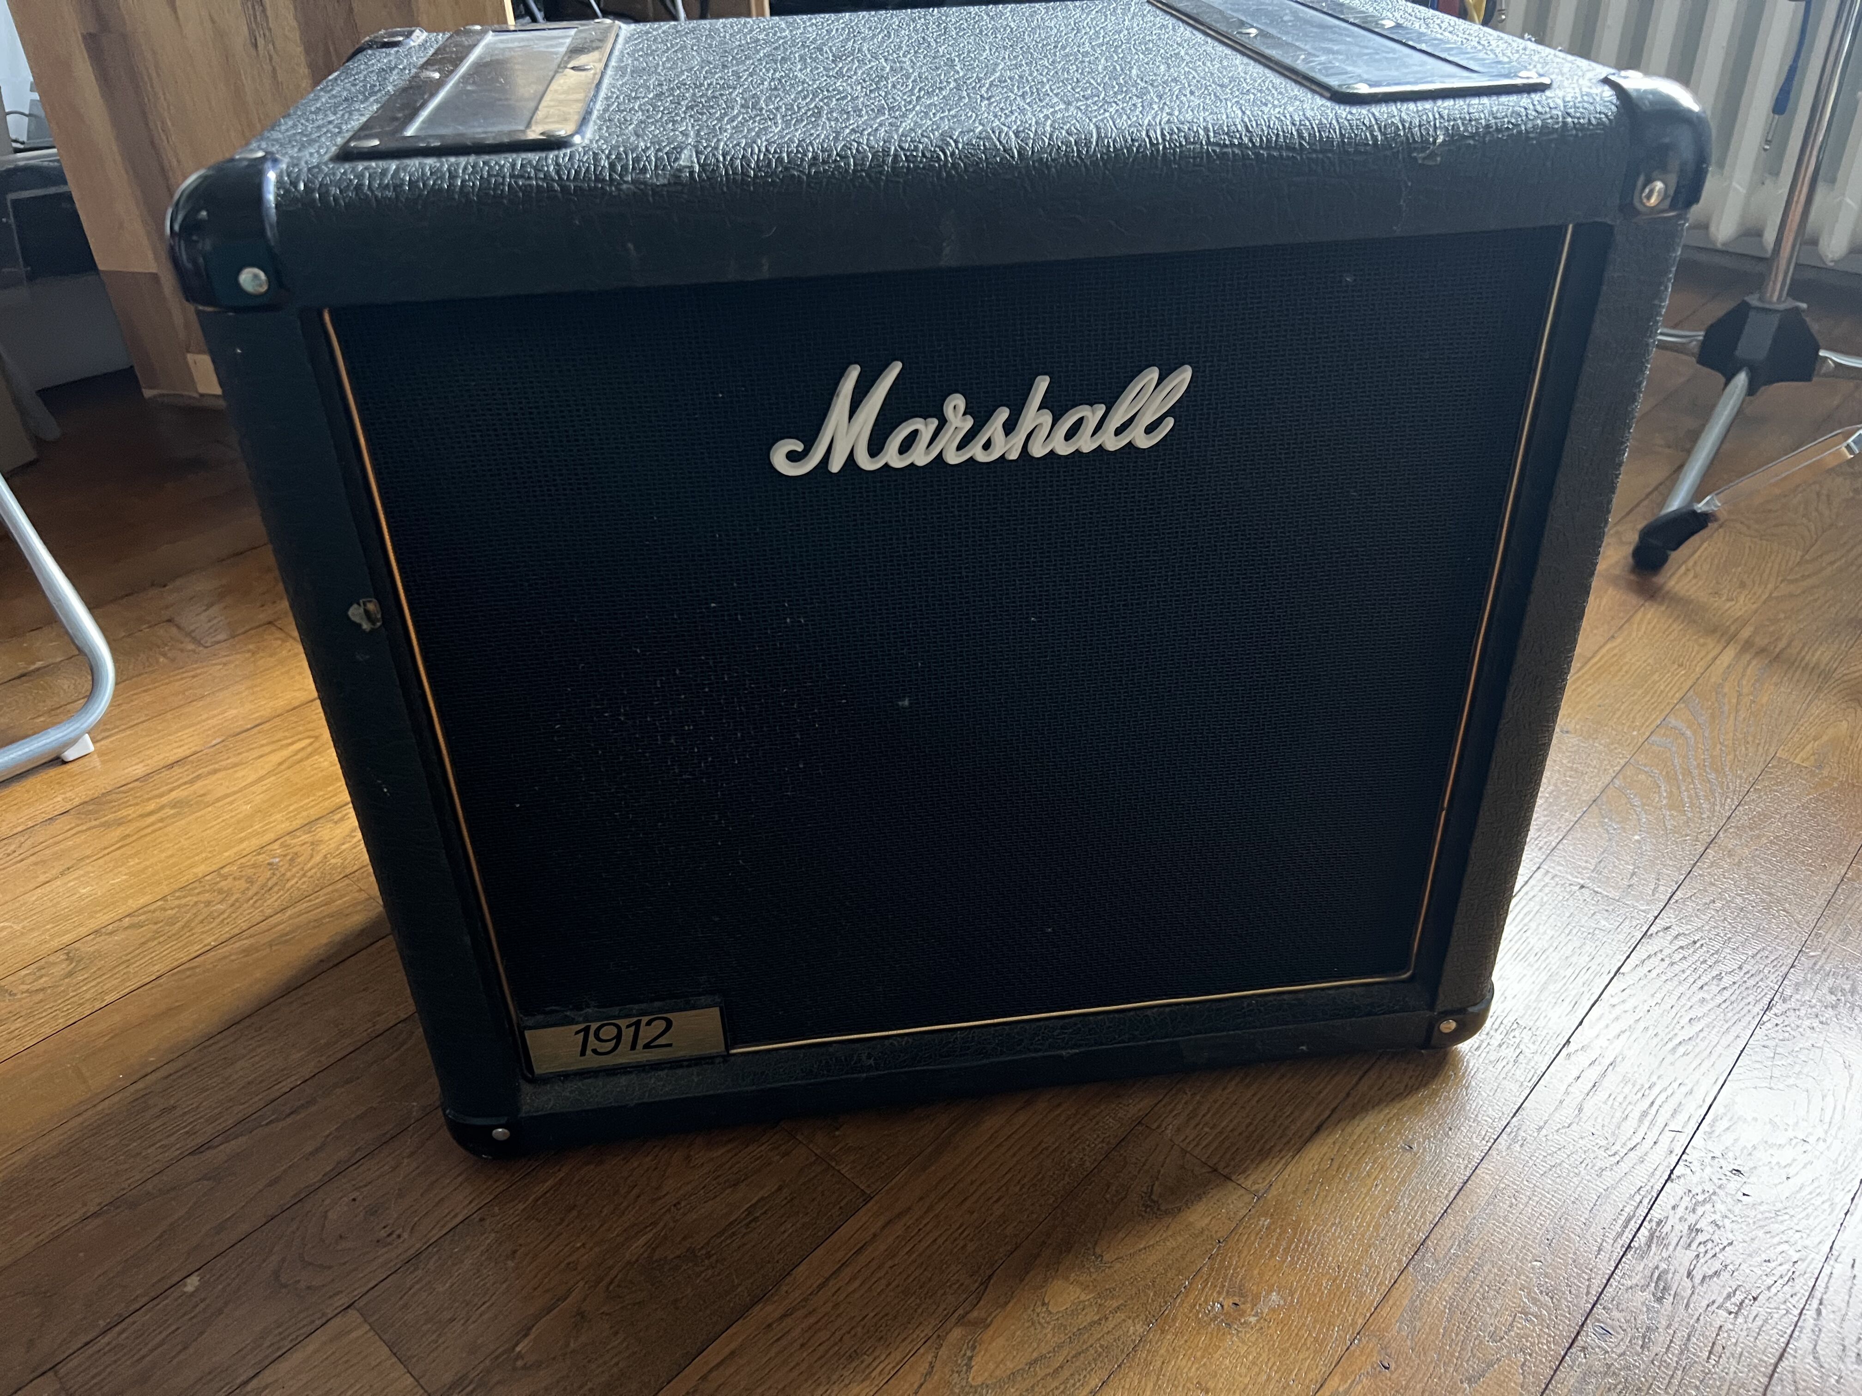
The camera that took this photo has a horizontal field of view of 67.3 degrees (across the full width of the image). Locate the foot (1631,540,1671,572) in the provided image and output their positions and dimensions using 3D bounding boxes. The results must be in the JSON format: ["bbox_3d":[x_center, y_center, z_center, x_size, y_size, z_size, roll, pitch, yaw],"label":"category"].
[{"bbox_3d":[0.588,-0.119,1.141,0.028,0.020,0.028,16,38,25],"label":"foot"}]

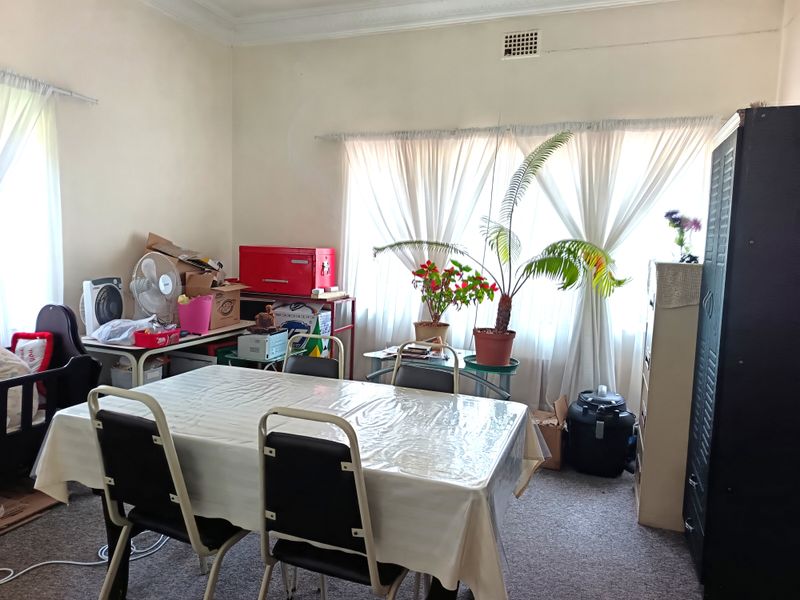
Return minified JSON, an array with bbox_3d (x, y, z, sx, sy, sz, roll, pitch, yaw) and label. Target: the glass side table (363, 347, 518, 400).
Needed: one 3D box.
[{"bbox_3d":[0.291,0.688,3.678,0.980,0.620,0.550,4,6,20],"label":"glass side table"}]

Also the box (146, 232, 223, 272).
[{"bbox_3d":[-1.522,-0.295,3.883,0.470,0.190,0.250,18,-5,-34],"label":"box"}]

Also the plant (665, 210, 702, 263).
[{"bbox_3d":[1.439,-0.322,2.815,0.175,0.265,0.140,3,6,19],"label":"plant"}]

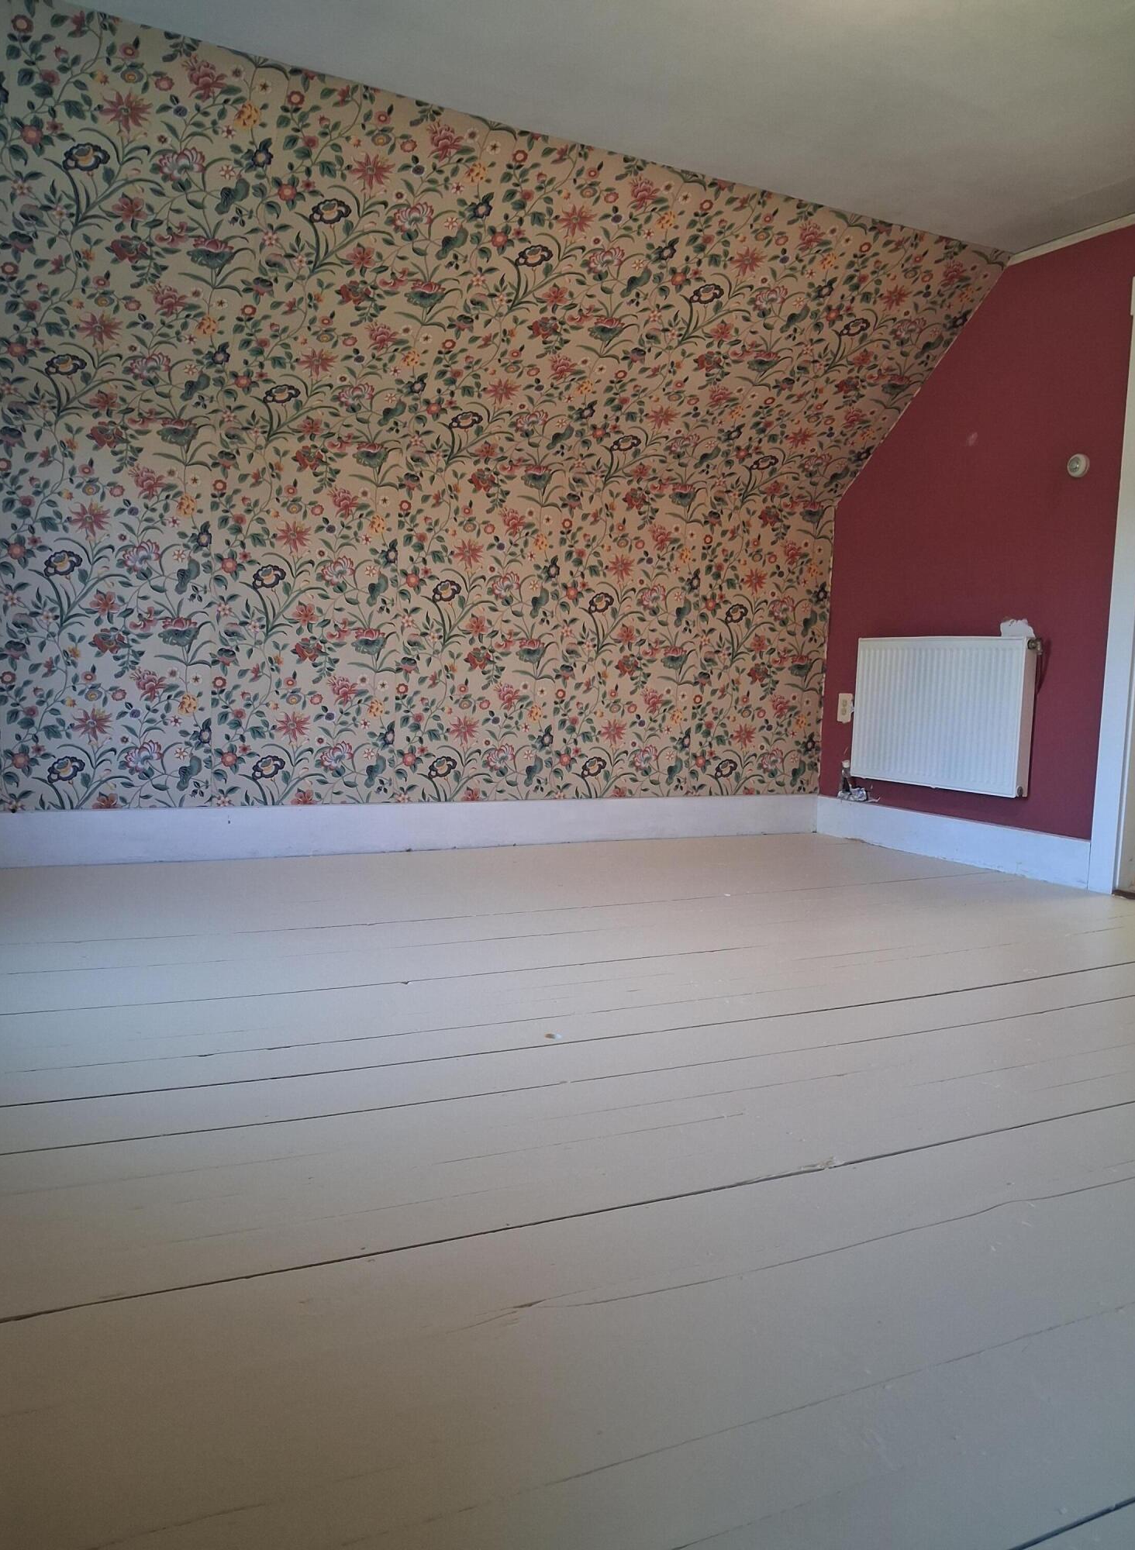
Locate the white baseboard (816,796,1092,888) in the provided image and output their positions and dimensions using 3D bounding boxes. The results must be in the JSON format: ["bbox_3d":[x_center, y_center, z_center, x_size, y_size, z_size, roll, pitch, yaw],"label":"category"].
[{"bbox_3d":[1.556,0.262,5.063,0.022,0.178,1.475,-1,6,-29],"label":"white baseboard"}]

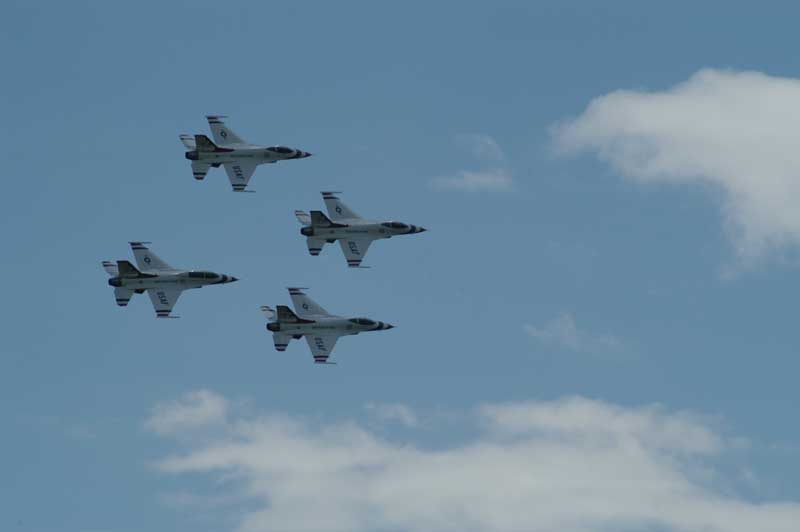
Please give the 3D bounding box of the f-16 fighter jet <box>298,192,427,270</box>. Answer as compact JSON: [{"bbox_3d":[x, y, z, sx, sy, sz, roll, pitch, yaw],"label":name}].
[{"bbox_3d":[-2.970,-4.230,634.150,15.000,9.500,4.300,-1,-36,-31],"label":"f-16 fighter jet"}]

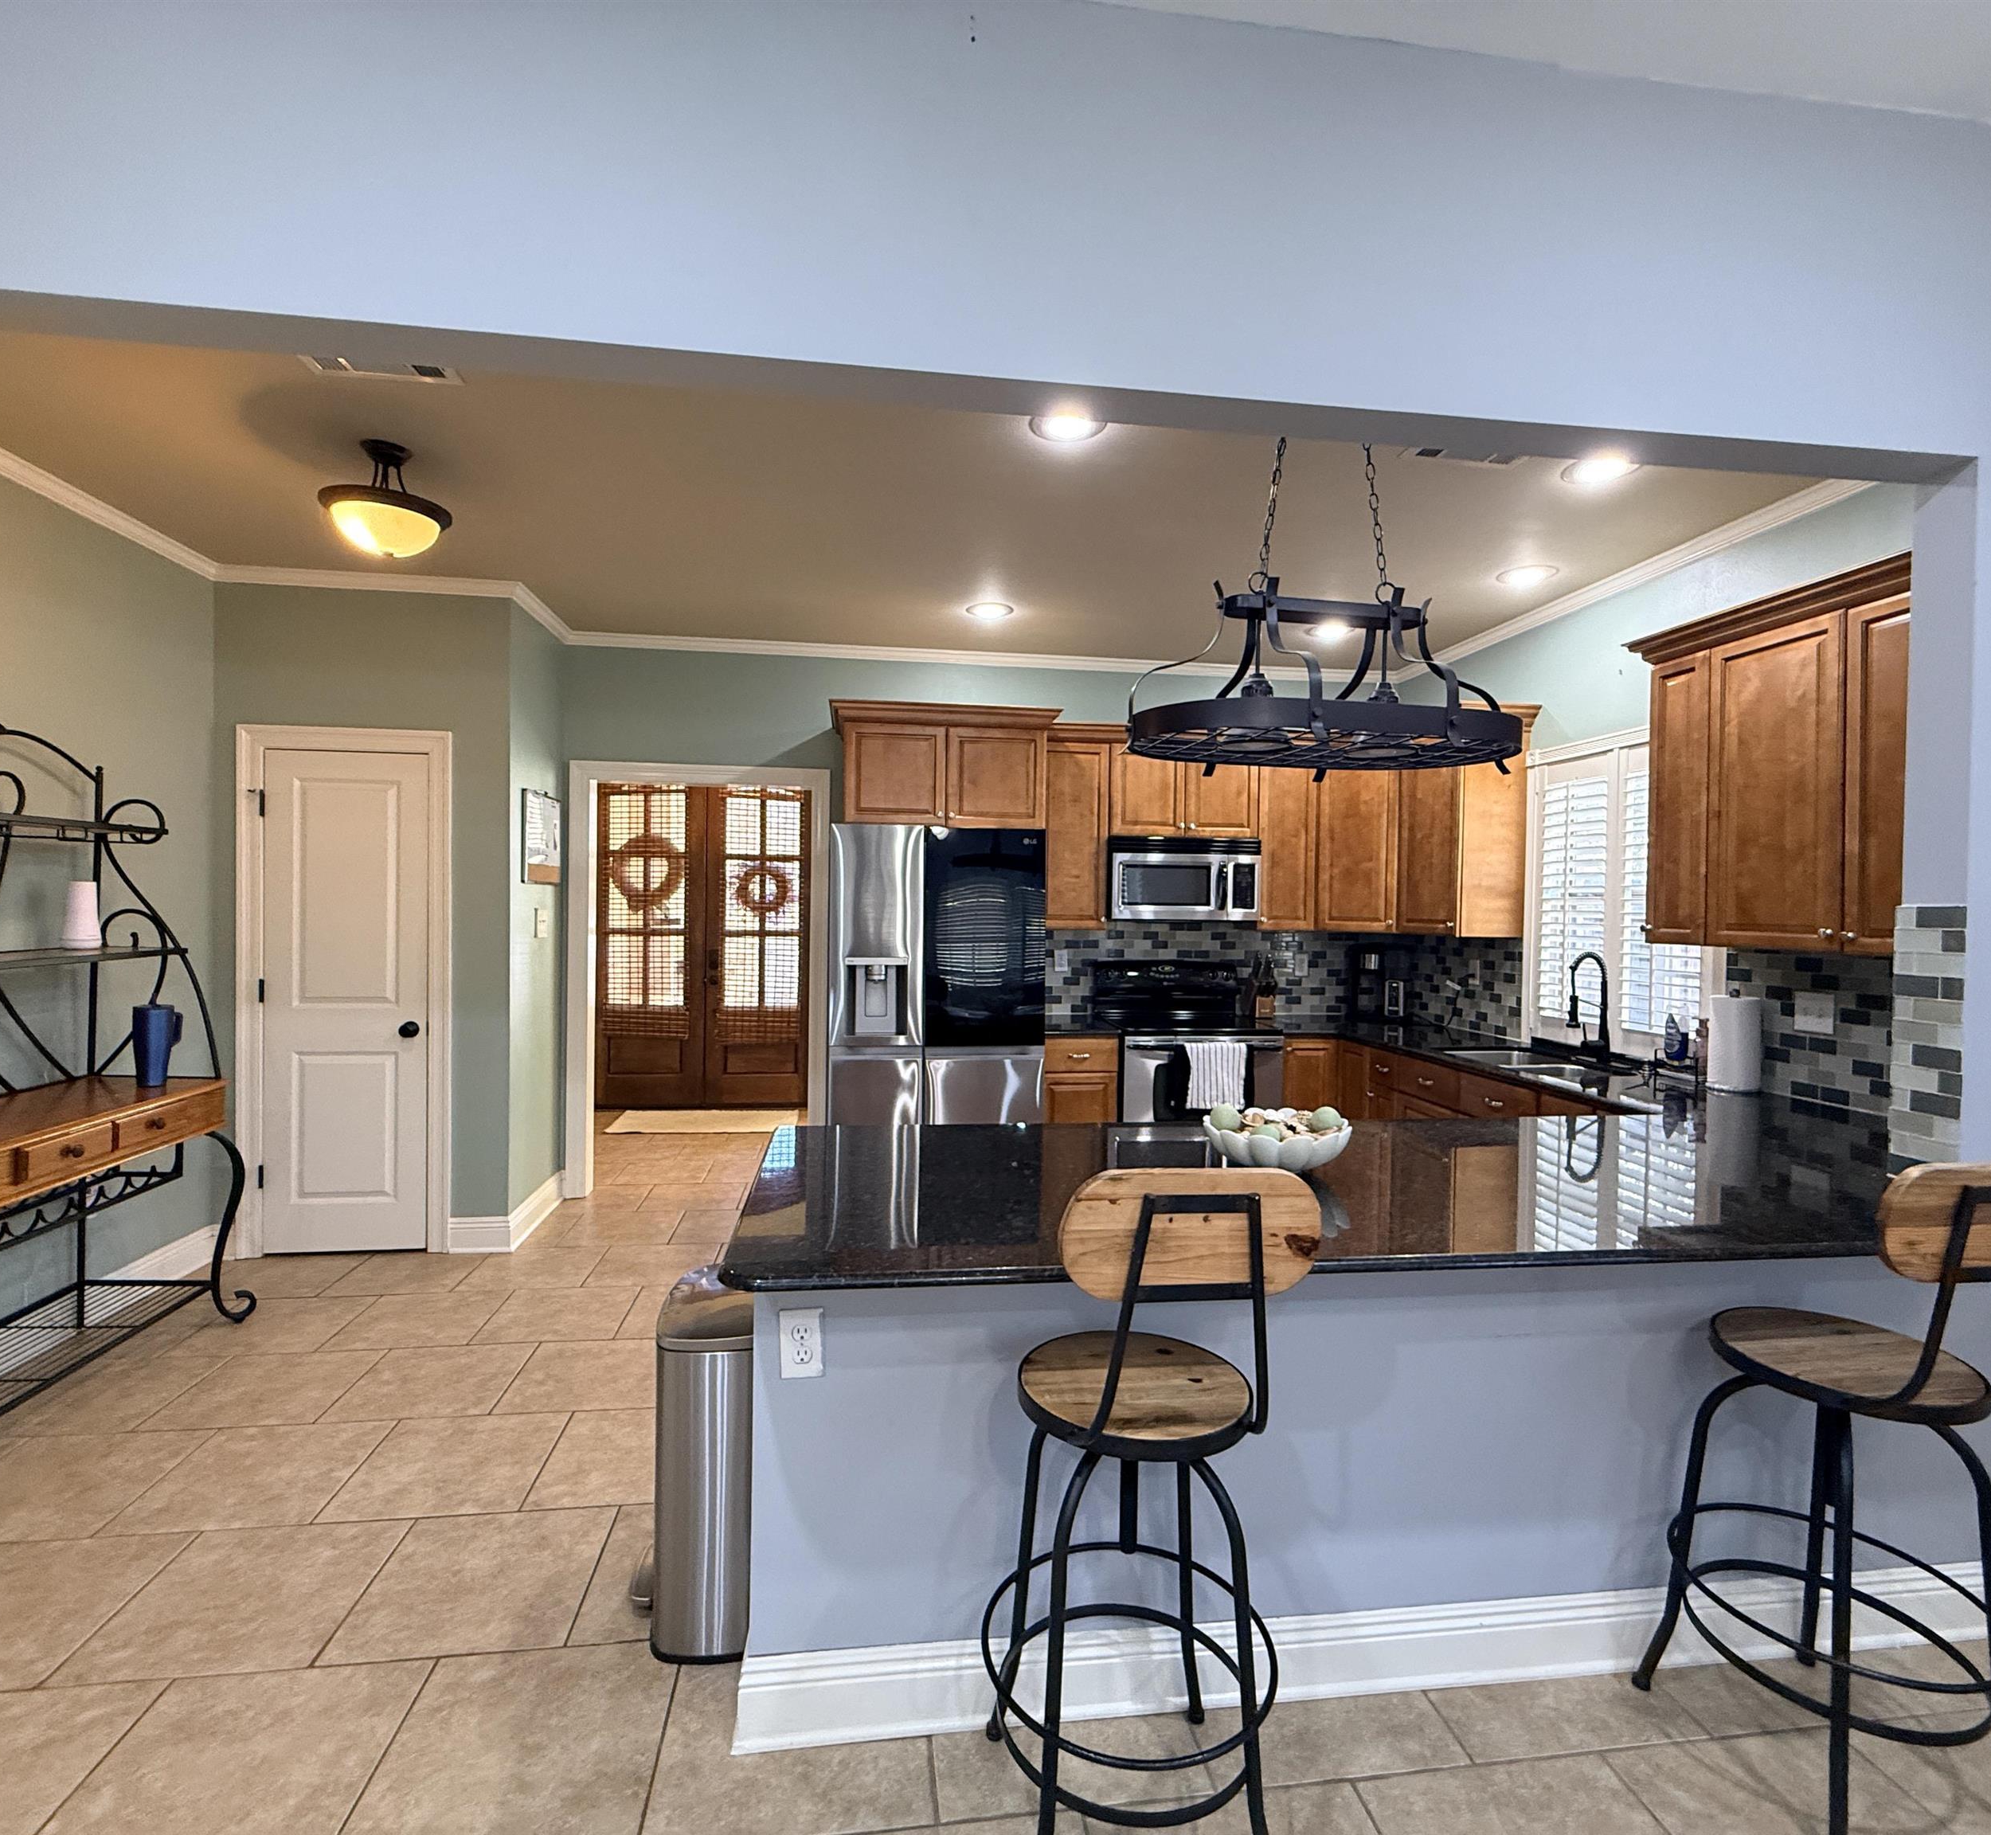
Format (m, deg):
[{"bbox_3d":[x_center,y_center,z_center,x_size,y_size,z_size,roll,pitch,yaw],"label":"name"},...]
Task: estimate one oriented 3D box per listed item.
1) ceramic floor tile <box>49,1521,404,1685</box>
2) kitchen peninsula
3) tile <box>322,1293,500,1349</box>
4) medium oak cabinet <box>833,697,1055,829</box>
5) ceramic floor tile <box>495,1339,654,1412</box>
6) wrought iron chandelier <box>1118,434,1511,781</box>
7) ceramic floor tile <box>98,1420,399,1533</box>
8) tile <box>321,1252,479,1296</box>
[{"bbox_3d":[-1.530,1.396,2.035,0.450,0.012,0.450,1,0,-8],"label":"ceramic floor tile"},{"bbox_3d":[0.741,0.992,2.081,2.475,0.910,1.030,1,1,-8],"label":"kitchen peninsula"},{"bbox_3d":[-1.978,1.396,3.420,0.458,0.010,0.462,1,1,-8],"label":"tile"},{"bbox_3d":[-0.250,-0.671,4.652,1.002,0.522,0.640,1,1,-8],"label":"medium oak cabinet"},{"bbox_3d":[-1.230,1.412,3.055,0.458,0.010,0.462,1,1,-8],"label":"ceramic floor tile"},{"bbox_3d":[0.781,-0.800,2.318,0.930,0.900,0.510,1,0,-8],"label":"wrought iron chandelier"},{"bbox_3d":[-1.850,1.410,2.500,0.458,0.010,0.462,1,1,-8],"label":"ceramic floor tile"},{"bbox_3d":[-2.277,1.385,3.860,0.457,0.010,0.457,1,1,-8],"label":"tile"}]

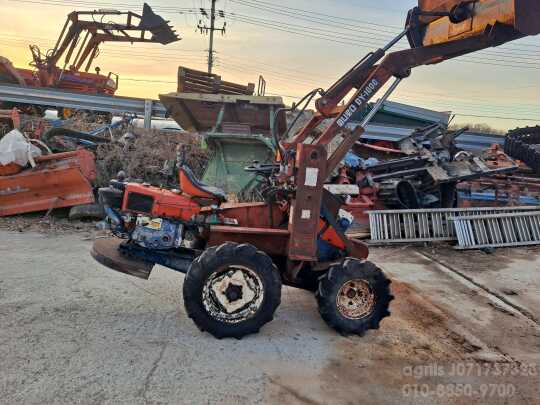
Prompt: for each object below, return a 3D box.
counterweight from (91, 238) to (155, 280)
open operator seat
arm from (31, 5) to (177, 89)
[{"bbox_3d":[-1.344,0.465,3.705,0.650,0.100,1.070,10,8,-5],"label":"counterweight"},{"bbox_3d":[-0.629,-0.172,3.632,0.420,0.340,0.450,7,7,-7],"label":"open operator seat"},{"bbox_3d":[-3.991,-3.573,9.546,3.331,2.143,1.600,3,8,-6],"label":"arm"}]

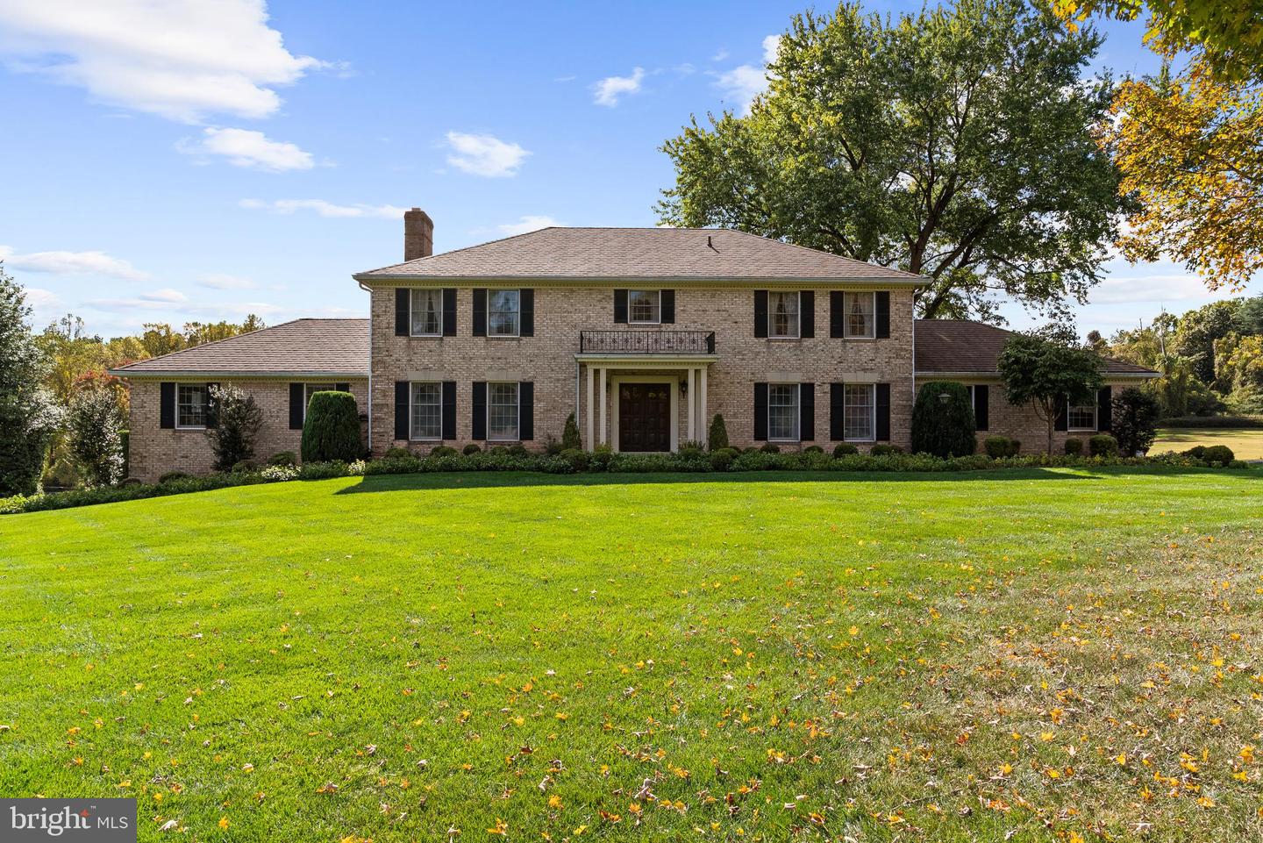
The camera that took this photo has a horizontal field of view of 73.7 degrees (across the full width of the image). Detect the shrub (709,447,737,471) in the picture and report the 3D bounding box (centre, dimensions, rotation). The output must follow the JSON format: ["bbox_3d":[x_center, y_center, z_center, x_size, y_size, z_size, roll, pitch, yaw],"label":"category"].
[{"bbox_3d":[2.310,0.964,21.200,0.720,0.600,0.720,0,0,-1],"label":"shrub"}]

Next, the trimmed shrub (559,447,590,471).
[{"bbox_3d":[-1.409,0.959,21.100,0.750,0.600,0.730,0,0,-1],"label":"trimmed shrub"}]

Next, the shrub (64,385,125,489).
[{"bbox_3d":[-15.207,0.448,23.900,1.680,2.900,1.650,0,0,-1],"label":"shrub"}]

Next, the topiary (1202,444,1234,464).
[{"bbox_3d":[14.826,0.841,21.300,0.800,0.550,0.780,0,0,-1],"label":"topiary"}]

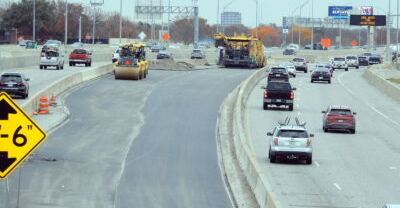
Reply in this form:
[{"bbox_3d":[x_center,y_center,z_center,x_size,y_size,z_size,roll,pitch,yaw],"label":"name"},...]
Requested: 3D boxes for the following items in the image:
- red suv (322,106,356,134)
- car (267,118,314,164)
[{"bbox_3d":[8.268,0.893,153.737,1.850,1.580,4.350,2,3,2],"label":"red suv"},{"bbox_3d":[4.416,1.818,126.251,2.060,1.950,5.000,1,3,1],"label":"car"}]

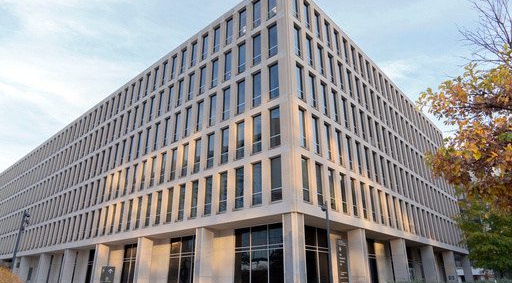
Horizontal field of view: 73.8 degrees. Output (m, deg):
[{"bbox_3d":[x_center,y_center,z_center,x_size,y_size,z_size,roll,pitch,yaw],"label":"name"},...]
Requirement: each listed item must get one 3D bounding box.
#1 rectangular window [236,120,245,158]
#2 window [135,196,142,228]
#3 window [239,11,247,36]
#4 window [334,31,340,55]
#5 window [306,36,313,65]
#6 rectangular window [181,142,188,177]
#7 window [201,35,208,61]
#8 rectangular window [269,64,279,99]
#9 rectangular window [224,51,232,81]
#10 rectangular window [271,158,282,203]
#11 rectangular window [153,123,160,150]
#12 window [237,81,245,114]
[{"bbox_3d":[-1.192,-0.087,26.277,1.040,2.970,0.180,-19,-29,38],"label":"rectangular window"},{"bbox_3d":[-10.337,6.413,30.094,0.920,2.856,0.150,-19,-30,38],"label":"window"},{"bbox_3d":[-1.215,-10.605,30.673,1.040,2.970,0.180,-19,-29,38],"label":"window"},{"bbox_3d":[7.926,-9.646,33.768,0.200,3.000,1.020,-19,-30,38],"label":"window"},{"bbox_3d":[4.127,-6.982,26.654,0.178,2.705,0.972,-19,-29,38],"label":"window"},{"bbox_3d":[-6.541,1.772,31.550,1.056,3.025,0.197,-19,-30,38],"label":"rectangular window"},{"bbox_3d":[-5.238,-9.603,35.062,1.056,3.025,0.197,-19,-30,38],"label":"window"},{"bbox_3d":[1.425,-4.684,26.469,1.056,3.025,0.197,-19,-30,38],"label":"rectangular window"},{"bbox_3d":[-2.571,-6.909,31.317,1.056,3.025,0.197,-19,-30,38],"label":"rectangular window"},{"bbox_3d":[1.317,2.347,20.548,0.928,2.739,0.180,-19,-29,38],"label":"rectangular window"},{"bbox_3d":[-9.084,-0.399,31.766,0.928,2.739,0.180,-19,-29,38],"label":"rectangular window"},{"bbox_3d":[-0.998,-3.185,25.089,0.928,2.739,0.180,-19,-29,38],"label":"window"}]

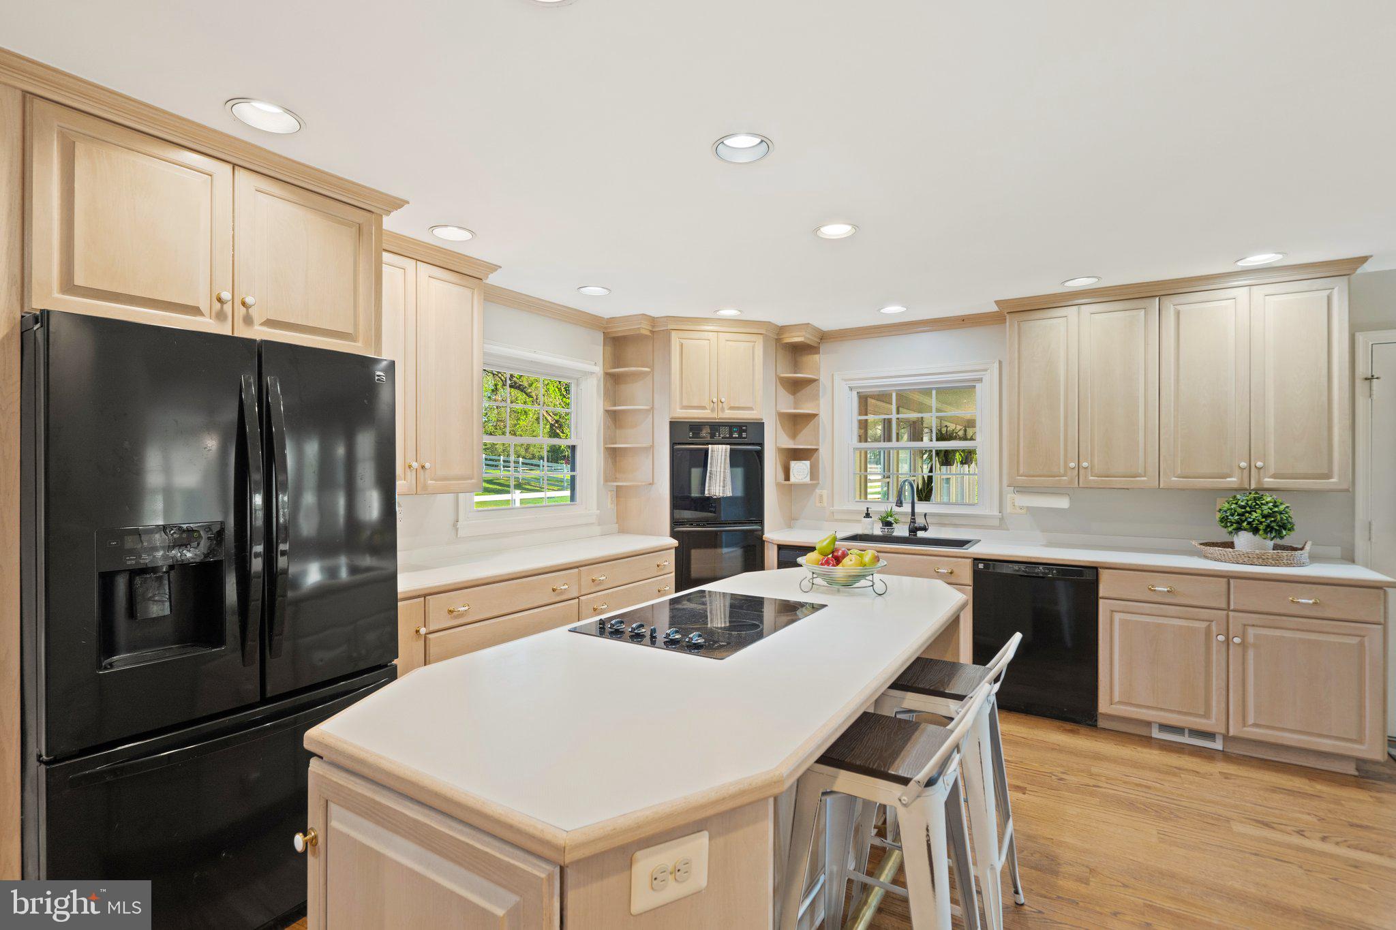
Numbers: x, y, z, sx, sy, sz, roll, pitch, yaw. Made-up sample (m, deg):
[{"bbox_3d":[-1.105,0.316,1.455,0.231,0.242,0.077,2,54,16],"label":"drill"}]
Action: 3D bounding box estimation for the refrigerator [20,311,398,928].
[{"bbox_3d":[-1.616,0.531,2.054,0.760,1.814,0.899,0,0,32],"label":"refrigerator"}]

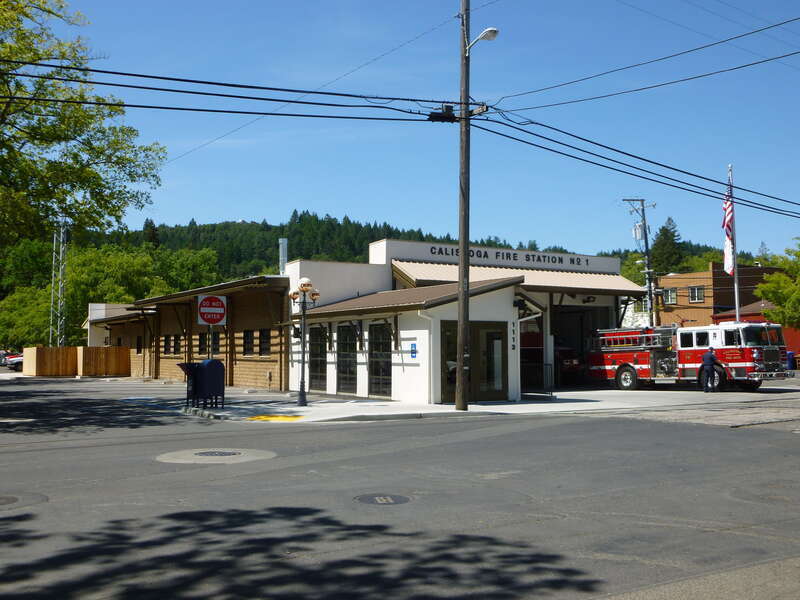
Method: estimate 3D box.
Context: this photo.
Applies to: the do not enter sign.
[{"bbox_3d":[-4.873,0.278,20.400,0.760,0.760,0.040,2,-4,-31],"label":"do not enter sign"}]

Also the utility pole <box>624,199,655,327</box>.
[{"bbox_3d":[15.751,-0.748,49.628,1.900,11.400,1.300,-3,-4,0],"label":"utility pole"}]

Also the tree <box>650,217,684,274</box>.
[{"bbox_3d":[31.435,-1.092,91.431,5.600,17.400,5.600,0,-4,0],"label":"tree"}]

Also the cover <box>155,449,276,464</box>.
[{"bbox_3d":[-2.830,2.428,12.120,1.880,0.050,1.880,0,-4,0],"label":"cover"}]

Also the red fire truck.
[{"bbox_3d":[12.150,2.396,34.116,2.450,2.950,8.900,2,-4,-31],"label":"red fire truck"}]

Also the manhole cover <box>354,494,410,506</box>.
[{"bbox_3d":[-0.190,2.187,8.520,0.600,0.040,0.600,0,-4,0],"label":"manhole cover"}]

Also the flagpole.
[{"bbox_3d":[16.265,-1.260,37.950,0.160,10.710,0.160,1,-4,-31],"label":"flagpole"}]

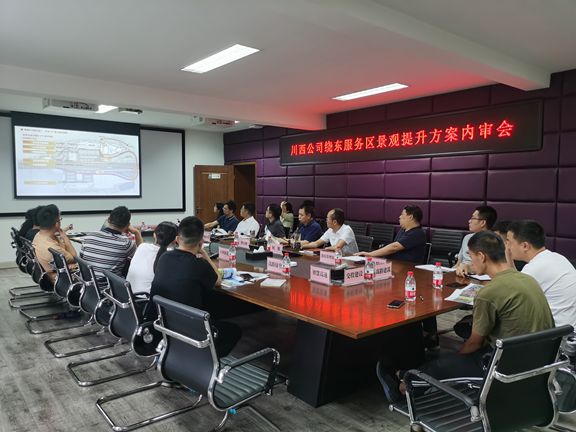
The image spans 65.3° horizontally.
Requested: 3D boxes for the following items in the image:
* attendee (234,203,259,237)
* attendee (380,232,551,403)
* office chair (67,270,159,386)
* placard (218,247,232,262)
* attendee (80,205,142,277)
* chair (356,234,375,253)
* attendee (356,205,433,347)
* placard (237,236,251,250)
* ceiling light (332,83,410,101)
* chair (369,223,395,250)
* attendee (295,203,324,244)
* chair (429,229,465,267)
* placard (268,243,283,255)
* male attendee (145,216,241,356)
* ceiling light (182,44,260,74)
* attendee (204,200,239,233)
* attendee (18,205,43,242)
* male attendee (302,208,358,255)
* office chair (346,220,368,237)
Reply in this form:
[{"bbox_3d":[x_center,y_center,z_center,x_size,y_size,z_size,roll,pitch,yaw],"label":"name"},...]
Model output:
[{"bbox_3d":[-0.697,0.438,7.296,0.760,1.280,0.550,0,3,-11],"label":"attendee"},{"bbox_3d":[0.986,0.693,2.565,0.550,1.240,0.930,-3,4,-43],"label":"attendee"},{"bbox_3d":[-0.941,0.823,3.045,0.600,0.890,0.540,-2,4,-39],"label":"office chair"},{"bbox_3d":[-0.599,0.378,4.393,0.060,0.112,0.240,-2,4,-39],"label":"placard"},{"bbox_3d":[-1.657,0.550,4.378,0.620,1.270,0.780,1,3,15],"label":"attendee"},{"bbox_3d":[0.697,0.720,5.673,0.600,0.920,0.550,-2,4,-39],"label":"chair"},{"bbox_3d":[1.112,0.546,4.709,0.880,1.290,0.600,0,3,-15],"label":"attendee"},{"bbox_3d":[-0.514,0.324,5.342,0.060,0.112,0.240,-2,4,-39],"label":"placard"},{"bbox_3d":[1.177,-1.819,6.583,0.280,0.060,1.250,-2,4,-39],"label":"ceiling light"},{"bbox_3d":[1.271,0.644,6.988,0.600,0.950,0.550,-2,4,-39],"label":"chair"},{"bbox_3d":[0.201,0.501,6.237,0.760,1.290,0.550,0,3,-19],"label":"attendee"},{"bbox_3d":[1.985,0.696,6.121,0.600,0.950,0.550,-2,4,-39],"label":"chair"},{"bbox_3d":[-0.132,0.354,4.881,0.060,0.112,0.240,-2,4,-39],"label":"placard"},{"bbox_3d":[-0.602,0.651,3.122,0.550,1.280,0.740,2,3,24],"label":"male attendee"},{"bbox_3d":[-0.777,-1.742,4.993,0.280,0.060,1.210,-2,4,-39],"label":"ceiling light"},{"bbox_3d":[-1.053,0.394,7.288,0.800,1.260,0.620,-1,4,-23],"label":"attendee"},{"bbox_3d":[-3.002,0.501,5.453,0.500,1.220,0.750,2,3,20],"label":"attendee"},{"bbox_3d":[0.553,0.537,5.699,0.780,1.270,0.580,0,3,-17],"label":"male attendee"},{"bbox_3d":[0.927,0.619,7.407,0.600,0.950,0.550,-2,4,-39],"label":"office chair"}]

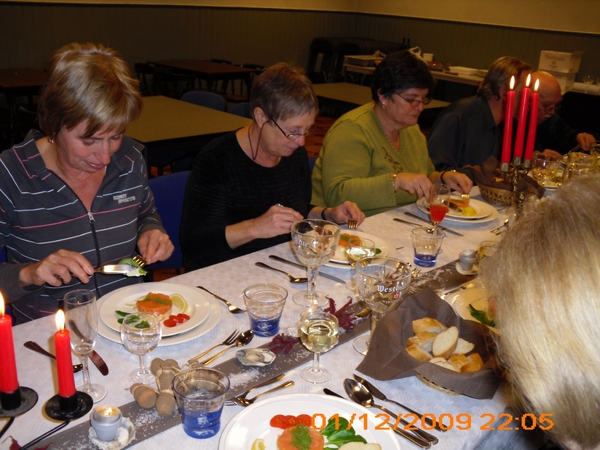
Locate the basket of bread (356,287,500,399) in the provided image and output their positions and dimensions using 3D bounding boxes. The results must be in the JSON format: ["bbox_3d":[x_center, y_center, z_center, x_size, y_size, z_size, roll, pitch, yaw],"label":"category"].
[{"bbox_3d":[0.283,0.221,1.155,0.290,0.125,0.240,-16,28,-41],"label":"basket of bread"}]

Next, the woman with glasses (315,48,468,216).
[{"bbox_3d":[0.266,0.036,2.100,0.570,1.200,0.640,-16,28,-39],"label":"woman with glasses"}]

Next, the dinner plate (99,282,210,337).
[{"bbox_3d":[-0.300,0.183,1.304,0.227,0.024,0.227,-2,21,-13],"label":"dinner plate"}]

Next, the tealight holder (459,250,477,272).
[{"bbox_3d":[0.446,0.094,1.659,0.046,0.047,0.046,4,20,0],"label":"tealight holder"}]

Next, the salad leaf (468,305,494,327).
[{"bbox_3d":[0.391,0.194,1.340,0.040,0.018,0.075,-5,22,-23],"label":"salad leaf"}]

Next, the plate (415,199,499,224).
[{"bbox_3d":[0.515,-0.039,2.061,0.270,0.026,0.270,3,20,-1],"label":"plate"}]

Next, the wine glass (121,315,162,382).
[{"bbox_3d":[-0.276,0.219,1.097,0.072,0.118,0.072,-3,21,-15],"label":"wine glass"}]

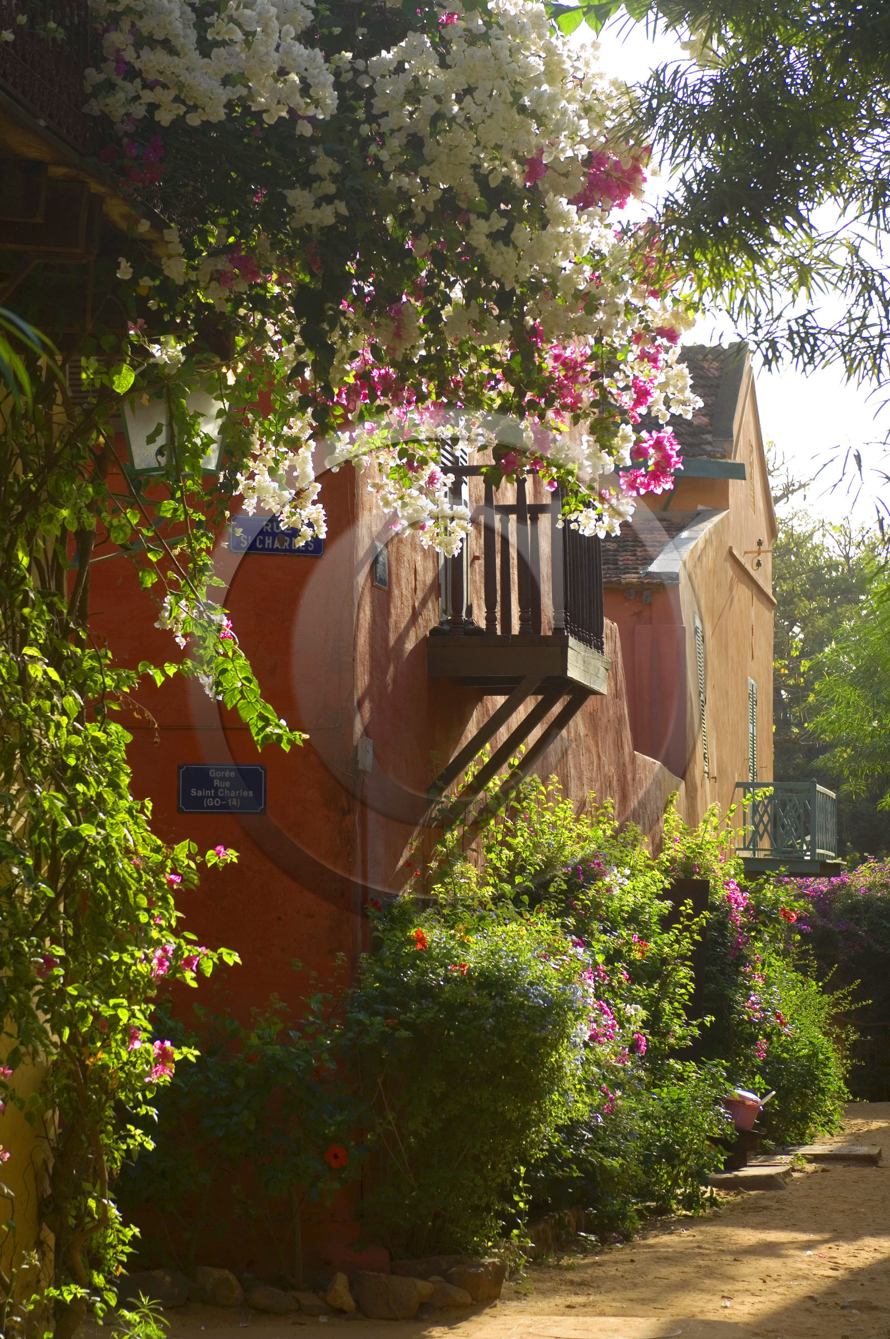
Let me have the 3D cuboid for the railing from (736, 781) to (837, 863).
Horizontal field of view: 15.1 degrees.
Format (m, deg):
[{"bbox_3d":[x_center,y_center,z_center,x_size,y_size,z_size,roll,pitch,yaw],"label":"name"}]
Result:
[{"bbox_3d":[4.394,1.984,42.767,0.986,0.957,4.376,-1,-4,10],"label":"railing"}]

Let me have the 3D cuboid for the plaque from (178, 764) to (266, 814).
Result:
[{"bbox_3d":[-1.137,0.609,17.054,0.450,0.252,0.020,1,-4,-12],"label":"plaque"}]

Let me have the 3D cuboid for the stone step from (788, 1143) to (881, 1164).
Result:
[{"bbox_3d":[3.125,3.888,26.807,0.722,0.085,0.900,-1,-4,10],"label":"stone step"}]

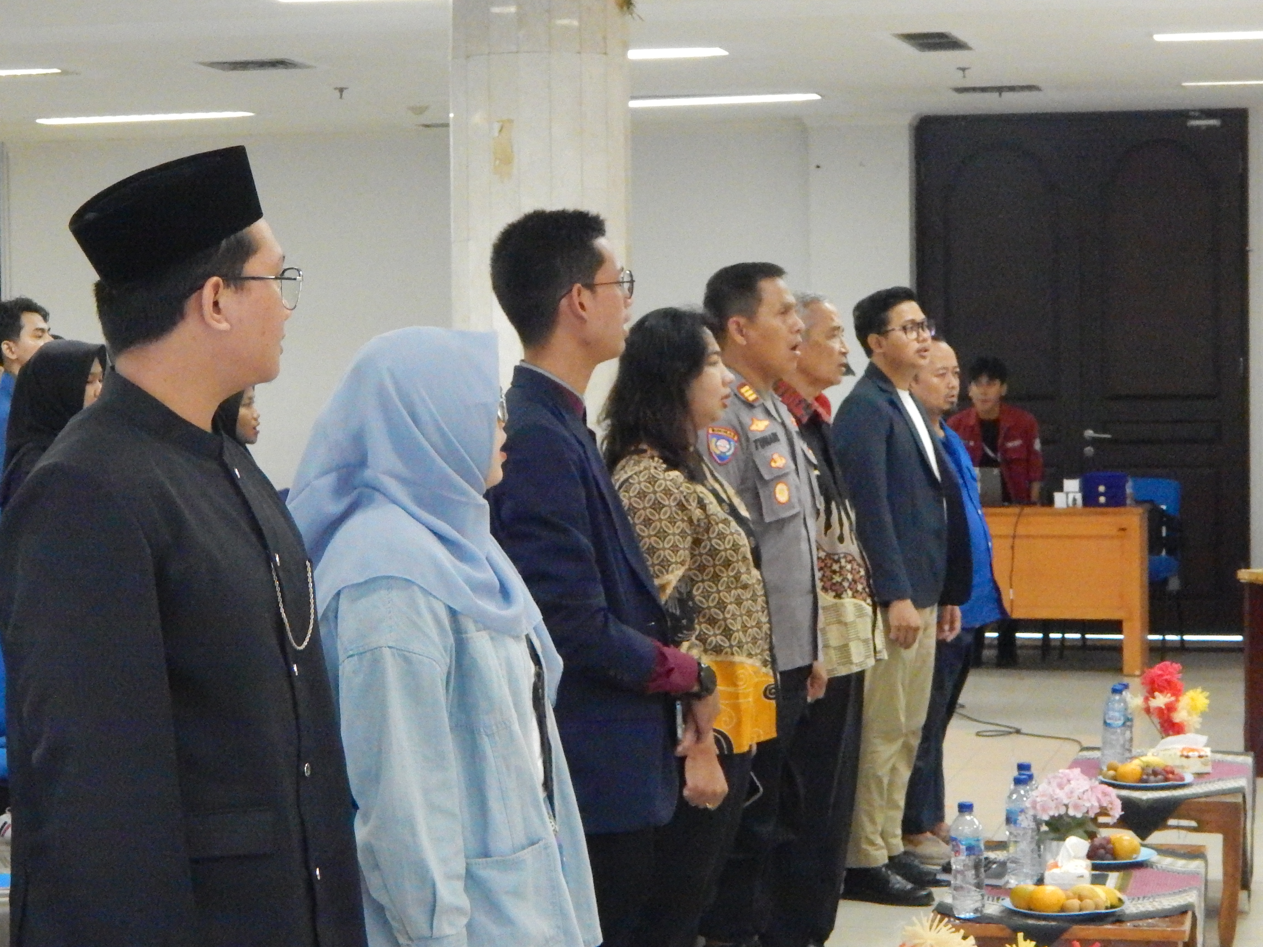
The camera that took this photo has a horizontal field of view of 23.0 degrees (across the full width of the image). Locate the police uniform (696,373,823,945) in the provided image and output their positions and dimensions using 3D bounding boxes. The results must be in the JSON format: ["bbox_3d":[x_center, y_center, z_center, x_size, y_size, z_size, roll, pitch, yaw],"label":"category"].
[{"bbox_3d":[0.281,0.492,7.184,0.300,1.465,0.480,0,3,20],"label":"police uniform"}]

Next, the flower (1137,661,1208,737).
[{"bbox_3d":[1.489,0.627,8.550,0.195,0.220,0.170,0,3,13],"label":"flower"}]

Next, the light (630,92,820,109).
[{"bbox_3d":[0.290,-1.801,14.808,1.220,0.080,0.300,0,3,14],"label":"light"}]

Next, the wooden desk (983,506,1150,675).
[{"bbox_3d":[1.769,0.525,14.609,1.280,0.765,0.650,0,3,13],"label":"wooden desk"}]

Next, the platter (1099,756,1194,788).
[{"bbox_3d":[1.362,0.786,8.202,0.255,0.076,0.255,0,3,13],"label":"platter"}]

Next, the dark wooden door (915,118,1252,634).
[{"bbox_3d":[2.281,-0.509,15.754,1.668,2.640,0.080,0,3,13],"label":"dark wooden door"}]

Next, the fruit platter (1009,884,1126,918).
[{"bbox_3d":[0.903,0.873,6.479,0.260,0.076,0.260,0,3,13],"label":"fruit platter"}]

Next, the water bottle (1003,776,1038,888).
[{"bbox_3d":[0.852,0.781,6.773,0.066,0.232,0.066,0,3,13],"label":"water bottle"}]

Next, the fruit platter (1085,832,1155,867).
[{"bbox_3d":[1.064,0.845,7.032,0.258,0.076,0.258,0,3,13],"label":"fruit platter"}]

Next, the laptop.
[{"bbox_3d":[1.582,0.060,14.417,0.330,0.190,0.270,0,3,13],"label":"laptop"}]

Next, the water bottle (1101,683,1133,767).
[{"bbox_3d":[1.329,0.694,8.497,0.066,0.232,0.066,0,3,13],"label":"water bottle"}]

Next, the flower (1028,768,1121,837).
[{"bbox_3d":[0.982,0.730,6.880,0.205,0.160,0.185,0,3,13],"label":"flower"}]

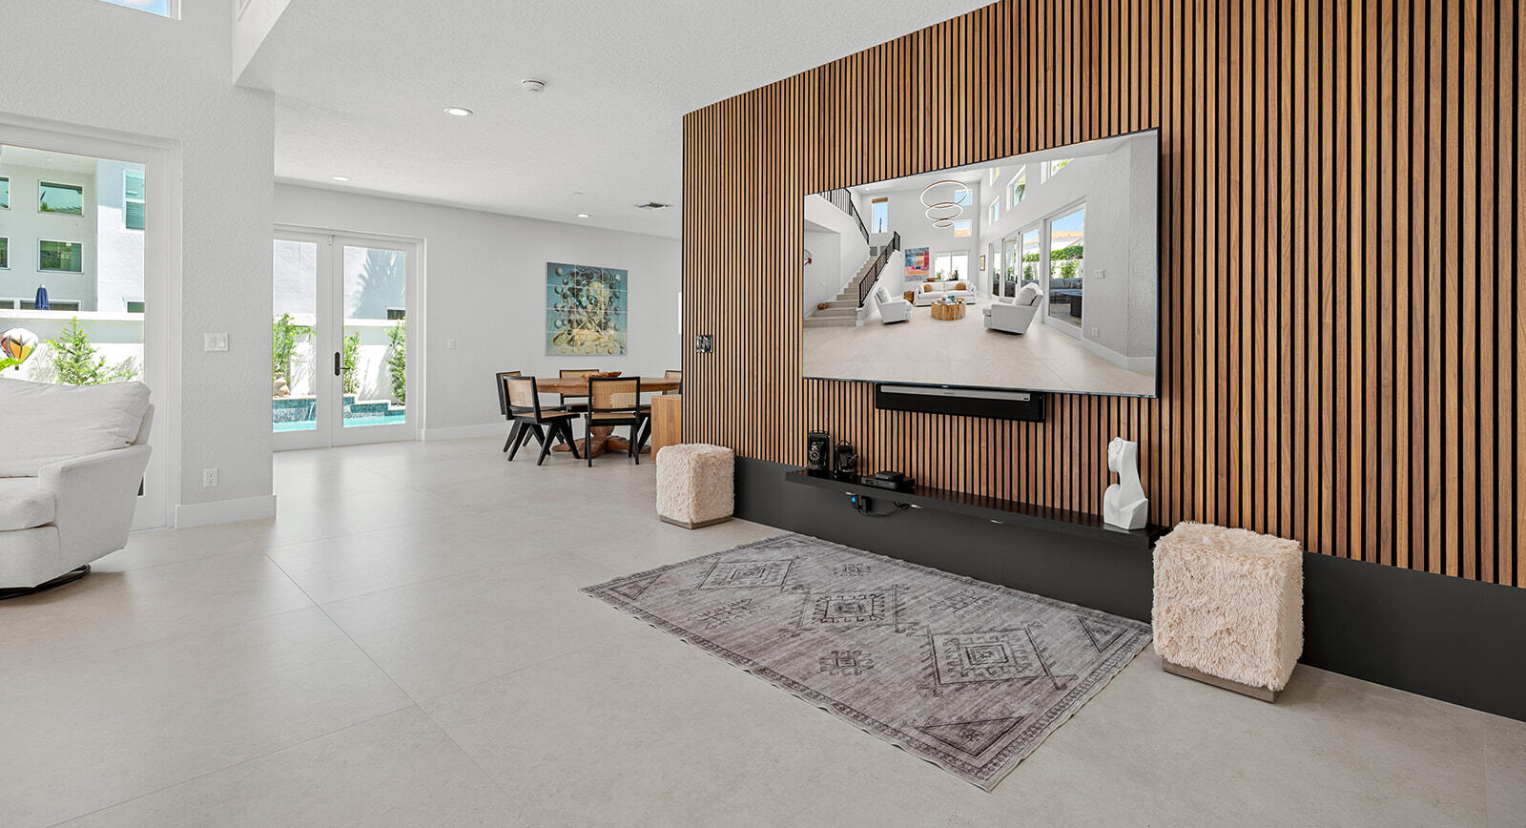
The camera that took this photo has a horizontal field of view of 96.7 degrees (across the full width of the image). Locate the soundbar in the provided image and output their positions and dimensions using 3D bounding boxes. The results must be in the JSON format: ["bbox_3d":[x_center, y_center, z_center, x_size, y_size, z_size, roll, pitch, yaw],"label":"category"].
[{"bbox_3d":[0.958,-0.062,3.436,0.900,0.140,0.090,4,6,43],"label":"soundbar"}]

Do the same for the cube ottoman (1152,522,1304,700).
[{"bbox_3d":[1.697,0.700,2.492,0.400,0.460,0.400,4,6,43],"label":"cube ottoman"}]

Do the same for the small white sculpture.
[{"bbox_3d":[1.531,0.292,2.868,0.120,0.365,0.125,-2,5,-28],"label":"small white sculpture"}]

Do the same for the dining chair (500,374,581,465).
[{"bbox_3d":[-2.259,0.049,6.895,0.480,0.850,0.550,3,5,35],"label":"dining chair"}]

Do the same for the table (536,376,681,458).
[{"bbox_3d":[-1.709,0.035,7.457,1.850,0.770,1.250,-1,5,-16],"label":"table"}]

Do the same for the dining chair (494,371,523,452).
[{"bbox_3d":[-2.641,-0.034,7.684,0.540,0.850,0.480,0,5,-3],"label":"dining chair"}]

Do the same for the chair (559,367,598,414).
[{"bbox_3d":[-2.163,-0.069,8.018,0.480,0.850,0.540,-1,5,-16],"label":"chair"}]

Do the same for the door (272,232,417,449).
[{"bbox_3d":[-4.879,-0.830,7.680,1.760,2.430,0.120,-4,6,-44],"label":"door"}]

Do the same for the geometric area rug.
[{"bbox_3d":[0.385,0.870,3.055,2.080,0.015,1.500,4,6,44],"label":"geometric area rug"}]

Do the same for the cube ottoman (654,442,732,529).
[{"bbox_3d":[-0.463,0.477,4.617,0.400,0.460,0.400,4,6,43],"label":"cube ottoman"}]

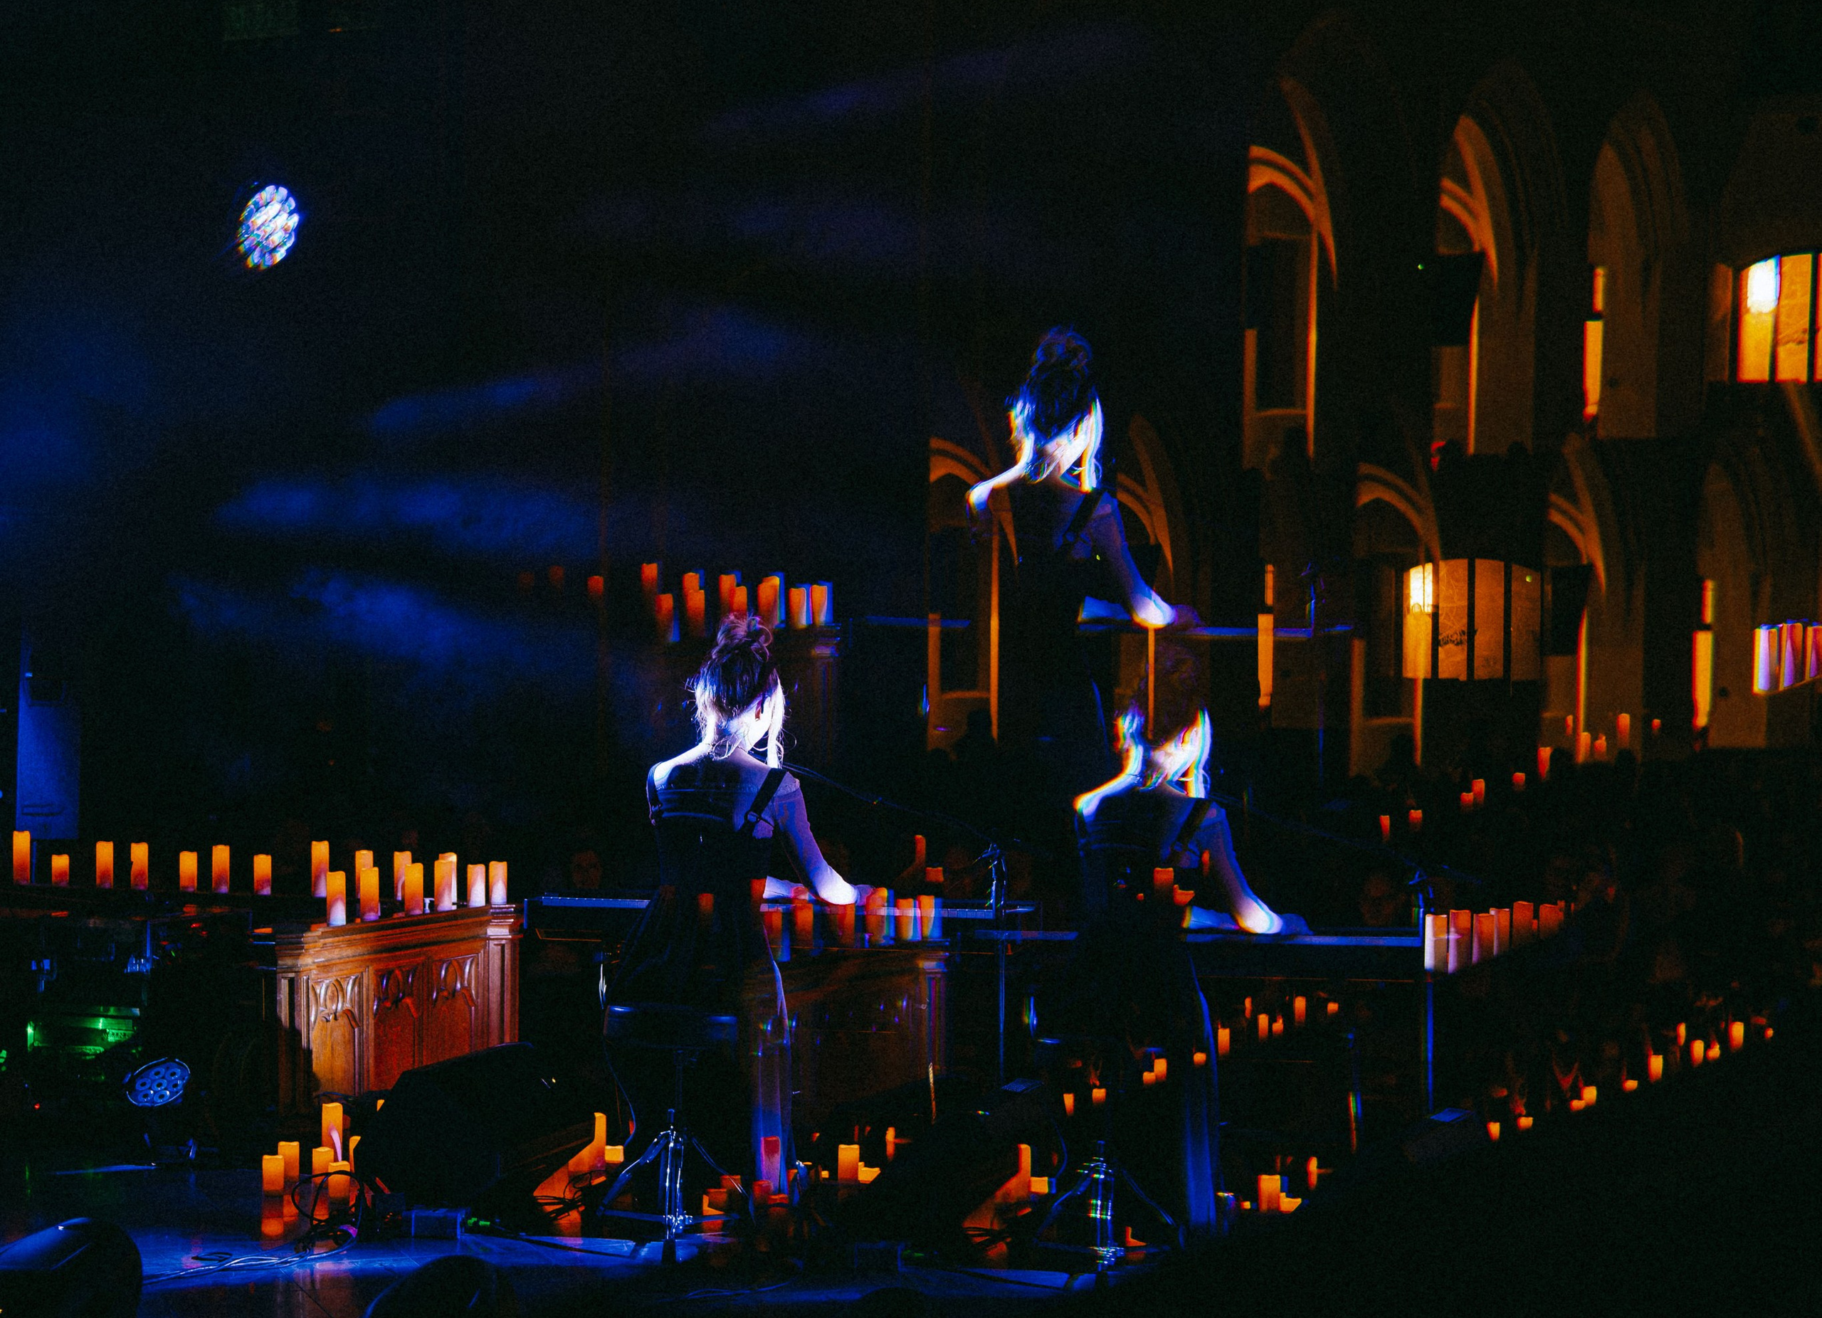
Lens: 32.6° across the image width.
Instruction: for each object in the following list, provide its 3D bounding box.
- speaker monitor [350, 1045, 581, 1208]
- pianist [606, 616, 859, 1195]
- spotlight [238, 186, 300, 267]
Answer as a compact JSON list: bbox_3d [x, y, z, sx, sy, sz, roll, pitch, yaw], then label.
[{"bbox_3d":[-1.130,1.225,8.100,0.410,0.340,0.570,0,0,23],"label":"speaker monitor"},{"bbox_3d":[-0.425,0.630,7.600,0.500,1.420,0.730,0,0,27],"label":"pianist"},{"bbox_3d":[-1.830,-1.230,8.800,0.220,0.280,0.260,24,14,33],"label":"spotlight"}]

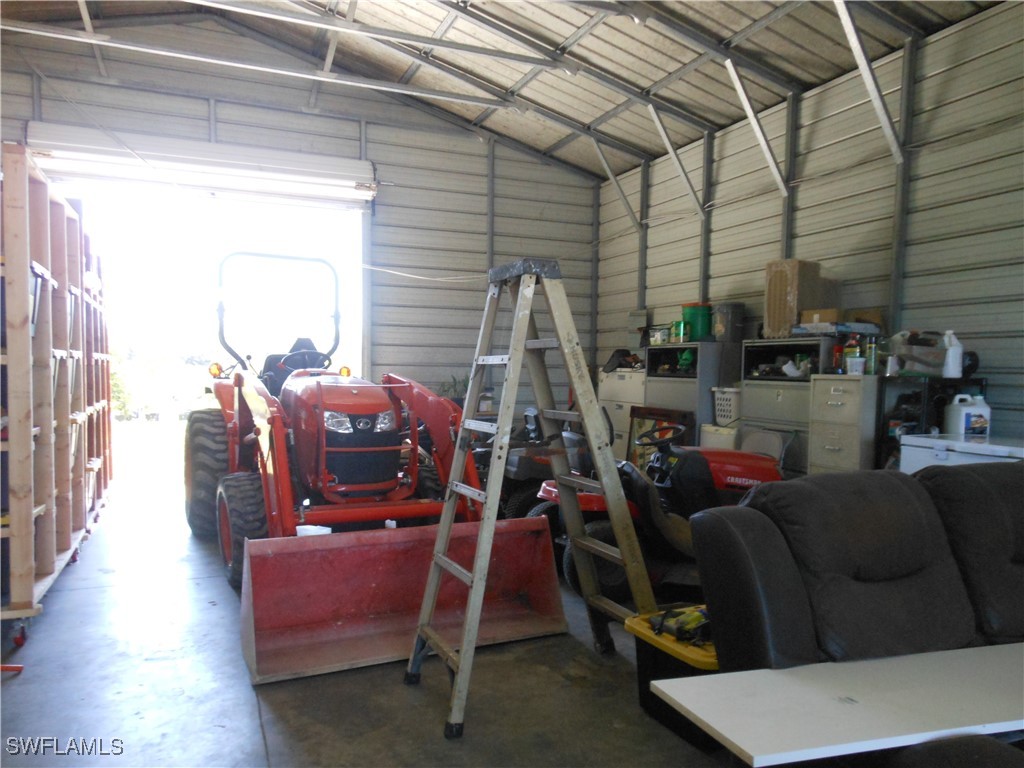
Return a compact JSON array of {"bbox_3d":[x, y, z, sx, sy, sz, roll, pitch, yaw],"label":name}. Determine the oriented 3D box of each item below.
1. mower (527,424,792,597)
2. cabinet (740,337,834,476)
[{"bbox_3d":[0.904,0.753,4.912,1.700,1.020,1.020,0,1,-23],"label":"mower"},{"bbox_3d":[2.432,0.439,6.252,0.470,1.615,0.890,0,1,-23],"label":"cabinet"}]

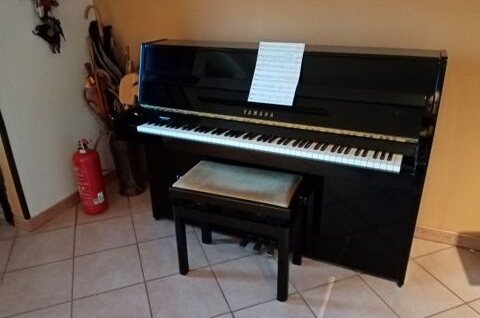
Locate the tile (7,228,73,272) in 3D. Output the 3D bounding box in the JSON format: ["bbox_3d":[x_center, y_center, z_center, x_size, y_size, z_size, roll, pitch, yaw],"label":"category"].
[{"bbox_3d":[-1.127,0.508,2.069,0.334,0.010,0.334,-9,25,-19],"label":"tile"}]

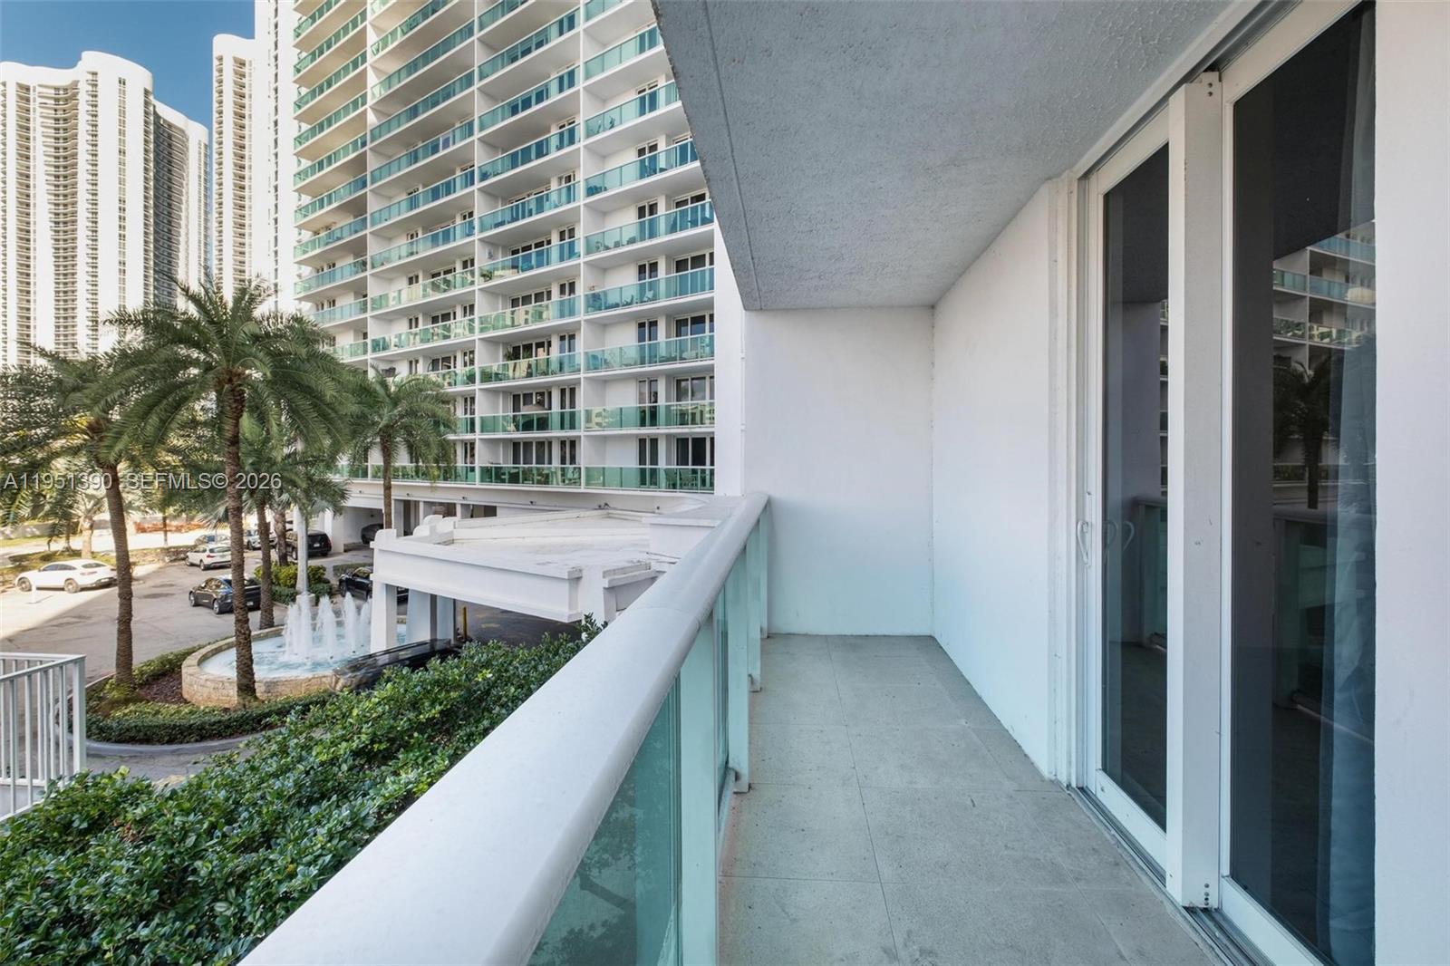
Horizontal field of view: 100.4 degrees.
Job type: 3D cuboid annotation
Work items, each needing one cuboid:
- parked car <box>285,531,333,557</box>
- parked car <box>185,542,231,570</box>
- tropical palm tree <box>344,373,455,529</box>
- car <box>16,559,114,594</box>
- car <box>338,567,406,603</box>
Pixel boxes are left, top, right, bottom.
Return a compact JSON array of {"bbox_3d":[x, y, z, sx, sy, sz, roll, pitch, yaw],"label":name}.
[{"bbox_3d":[-29.500,4.172,42.186,5.100,1.820,2.000,2,3,37],"label":"parked car"},{"bbox_3d":[-36.400,5.113,42.722,4.500,1.640,1.850,1,3,31],"label":"parked car"},{"bbox_3d":[-17.600,-0.218,32.515,5.400,11.600,5.400,1,3,34],"label":"tropical palm tree"},{"bbox_3d":[-37.000,5.153,33.917,4.750,1.620,1.920,0,2,4],"label":"car"},{"bbox_3d":[-17.700,5.017,30.609,4.700,1.680,1.900,1,3,33],"label":"car"}]

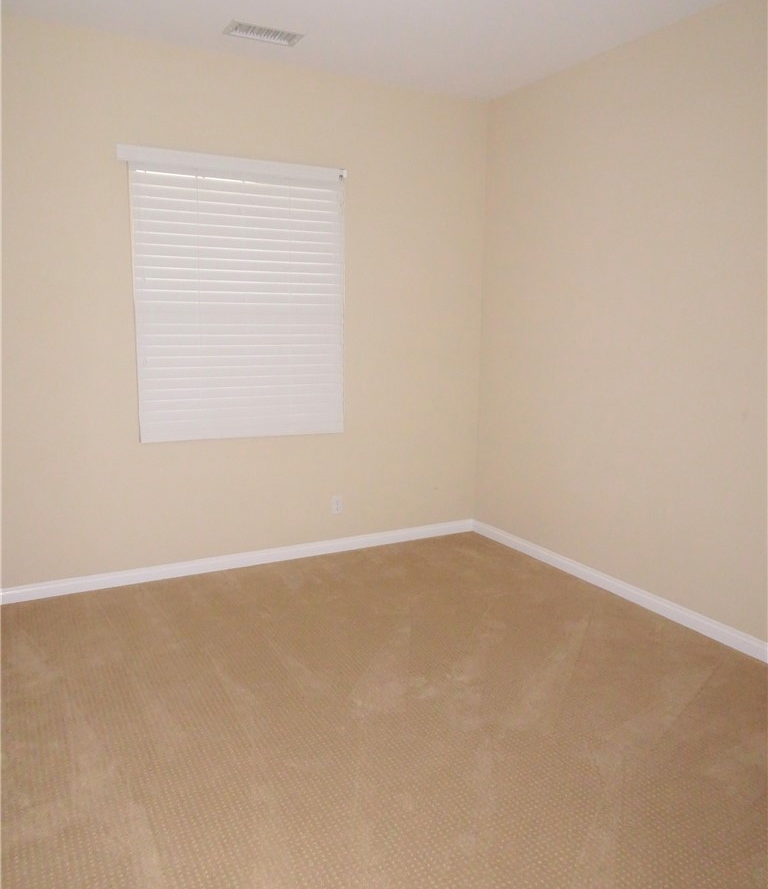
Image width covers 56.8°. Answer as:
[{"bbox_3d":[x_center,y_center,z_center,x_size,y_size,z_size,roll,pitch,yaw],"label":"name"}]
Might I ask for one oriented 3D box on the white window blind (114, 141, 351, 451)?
[{"bbox_3d":[-0.759,-0.755,3.808,1.202,1.465,0.085,-5,11,-28],"label":"white window blind"}]

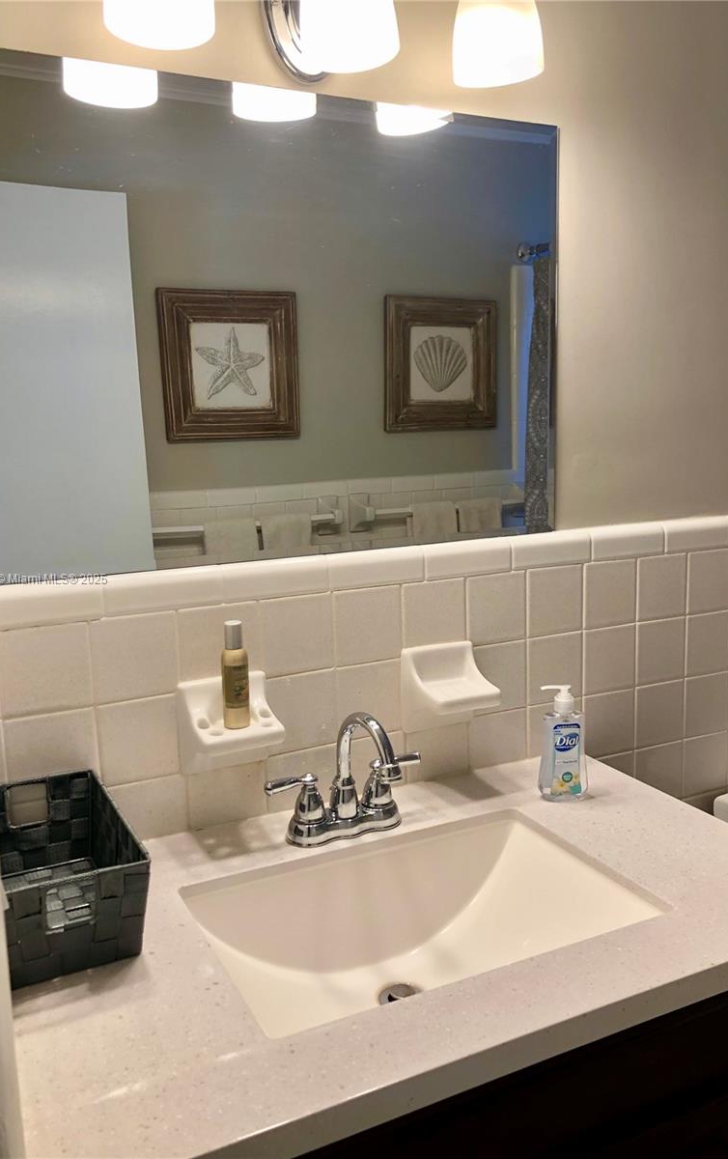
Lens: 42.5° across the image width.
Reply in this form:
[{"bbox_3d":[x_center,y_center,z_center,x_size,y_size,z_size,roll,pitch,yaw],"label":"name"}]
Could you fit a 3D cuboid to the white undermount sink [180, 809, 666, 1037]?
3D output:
[{"bbox_3d":[0.065,0.440,1.078,0.478,0.158,0.316,-6,11,-25],"label":"white undermount sink"}]

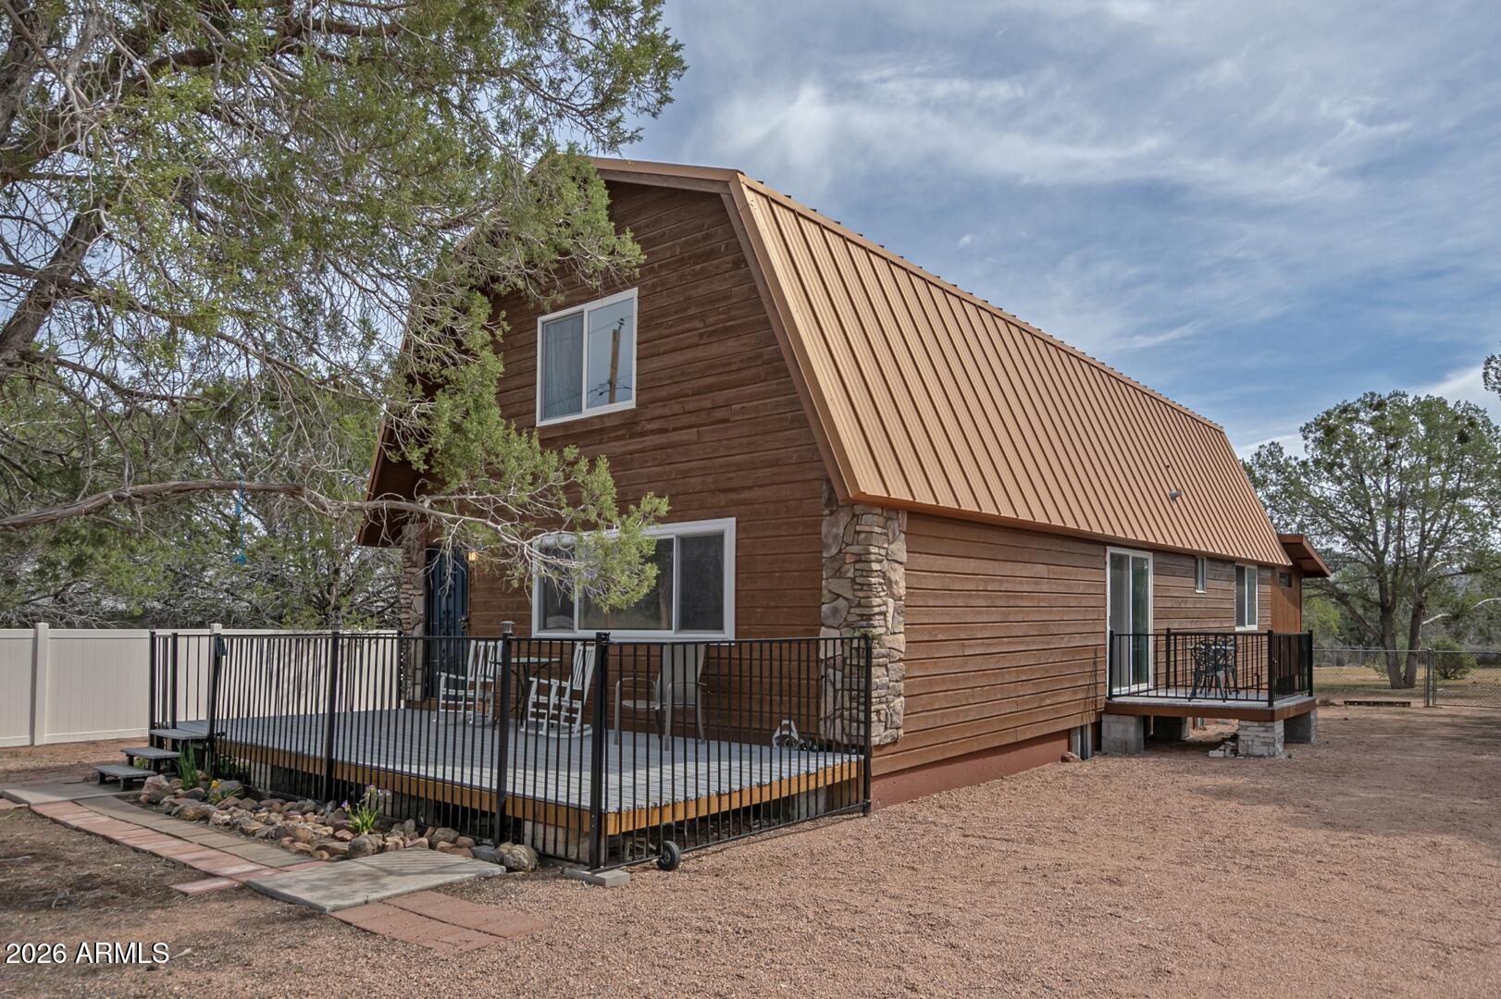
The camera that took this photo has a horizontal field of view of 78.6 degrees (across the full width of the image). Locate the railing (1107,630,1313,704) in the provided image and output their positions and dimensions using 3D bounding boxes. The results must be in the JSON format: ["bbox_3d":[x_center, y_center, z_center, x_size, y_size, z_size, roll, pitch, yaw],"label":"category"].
[{"bbox_3d":[6.490,2.315,12.870,1.940,0.950,2.420,-5,-8,40],"label":"railing"}]

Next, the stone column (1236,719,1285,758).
[{"bbox_3d":[6.476,3.008,11.650,0.430,0.480,0.440,-5,-8,40],"label":"stone column"}]

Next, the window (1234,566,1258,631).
[{"bbox_3d":[9.742,1.912,18.000,0.100,1.270,1.600,-5,-8,40],"label":"window"}]

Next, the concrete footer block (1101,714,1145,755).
[{"bbox_3d":[5.090,3.166,12.470,0.420,0.530,0.400,-5,-8,40],"label":"concrete footer block"}]

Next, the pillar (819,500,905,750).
[{"bbox_3d":[1.067,1.122,8.640,0.530,2.300,0.550,-5,-8,40],"label":"pillar"}]

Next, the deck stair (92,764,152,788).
[{"bbox_3d":[-6.270,2.759,9.150,0.880,0.140,0.300,-5,-8,40],"label":"deck stair"}]

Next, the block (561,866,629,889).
[{"bbox_3d":[-0.966,2.363,5.820,0.400,0.060,0.200,-5,-8,40],"label":"block"}]

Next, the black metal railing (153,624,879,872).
[{"bbox_3d":[-2.980,2.090,9.650,7.700,1.520,3.050,-5,-8,40],"label":"black metal railing"}]

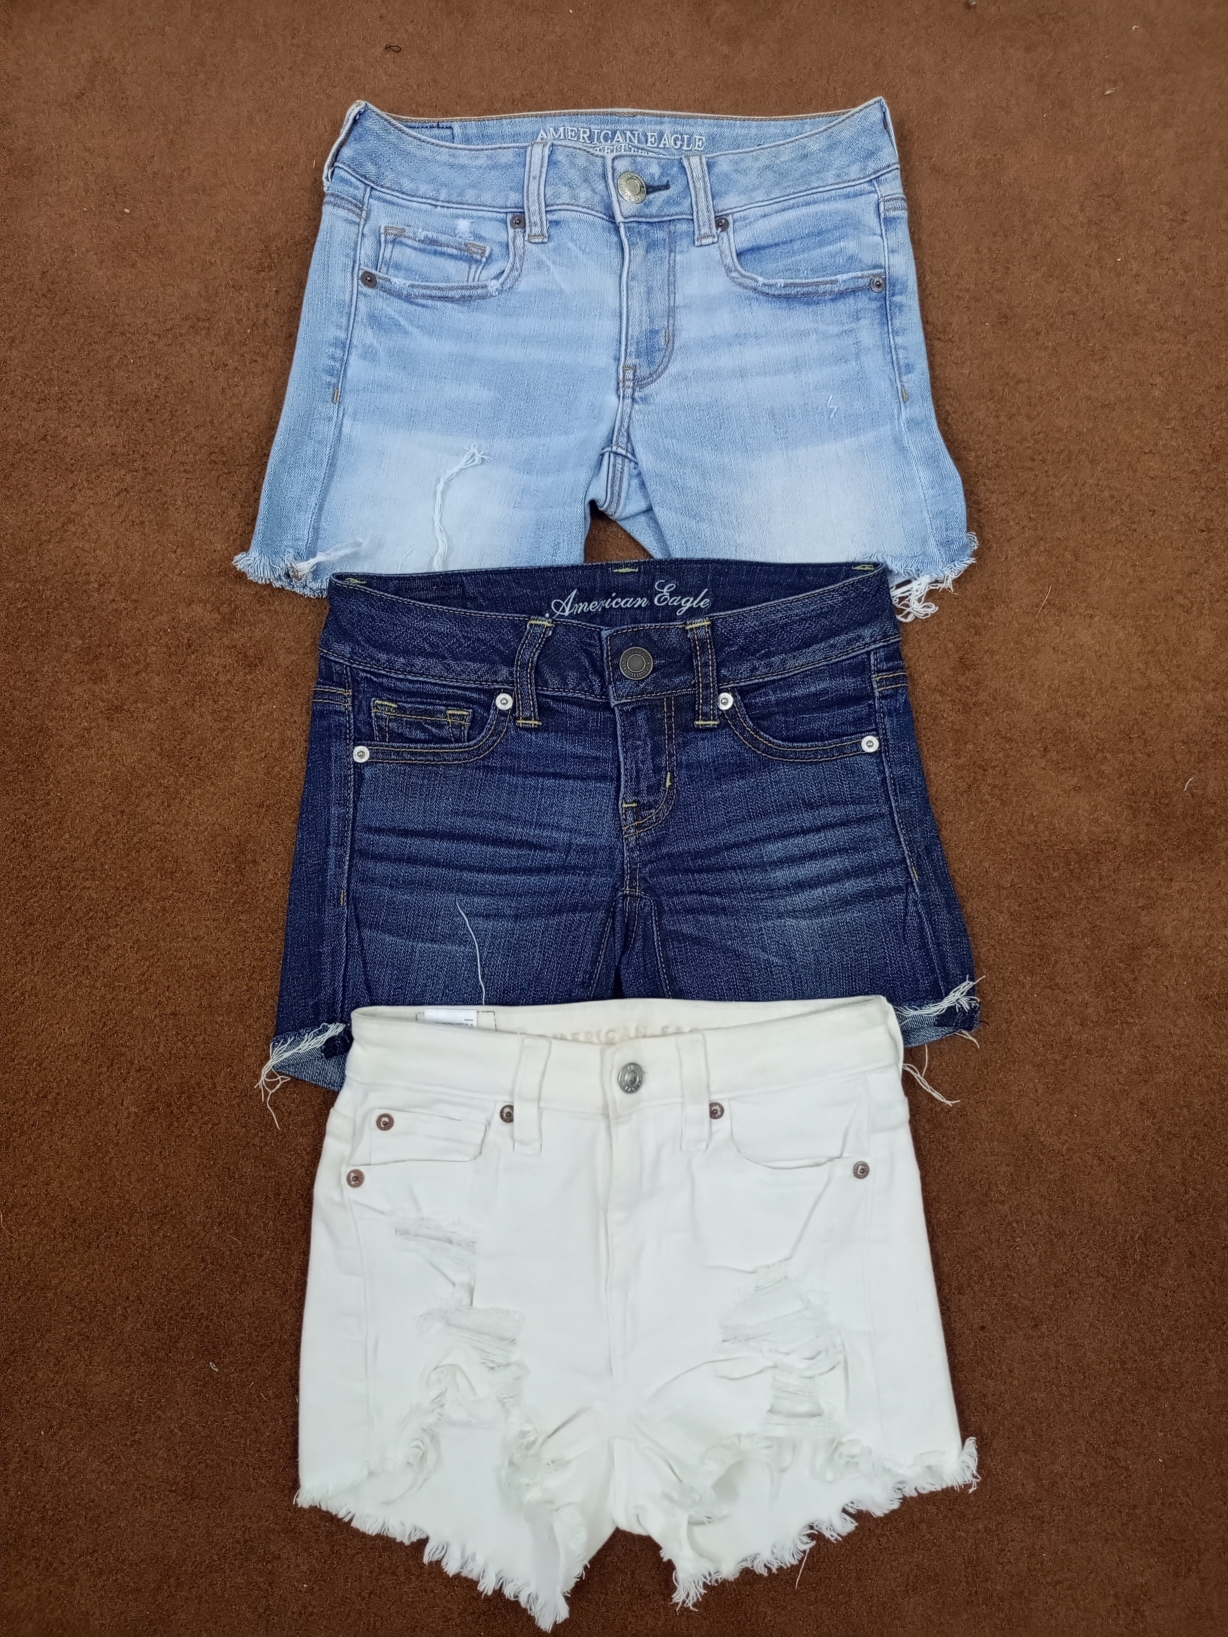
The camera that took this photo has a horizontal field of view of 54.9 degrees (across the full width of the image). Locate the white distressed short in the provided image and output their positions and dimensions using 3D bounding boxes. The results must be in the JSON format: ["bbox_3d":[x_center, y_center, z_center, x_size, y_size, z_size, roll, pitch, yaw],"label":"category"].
[{"bbox_3d":[0.013,0.268,0.653,0.371,0.040,0.331,0,83,0],"label":"white distressed short"}]

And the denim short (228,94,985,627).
[{"bbox_3d":[-0.004,-0.282,0.725,0.442,0.035,0.341,0,83,0],"label":"denim short"}]

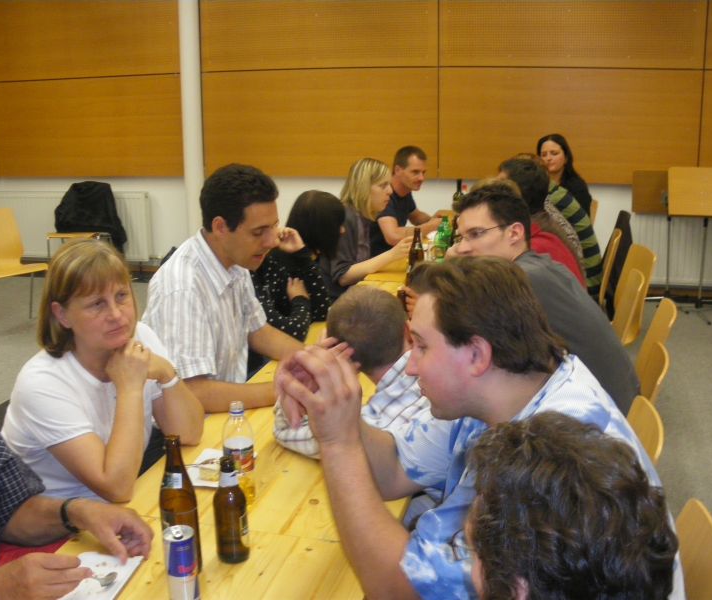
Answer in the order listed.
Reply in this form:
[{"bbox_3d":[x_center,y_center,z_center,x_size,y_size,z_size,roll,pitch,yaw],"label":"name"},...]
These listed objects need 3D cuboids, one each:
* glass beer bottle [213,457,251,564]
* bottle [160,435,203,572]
[{"bbox_3d":[-0.228,0.381,1.535,0.060,0.205,0.060,0,13,0],"label":"glass beer bottle"},{"bbox_3d":[-0.315,0.363,1.491,0.068,0.260,0.068,3,14,14],"label":"bottle"}]

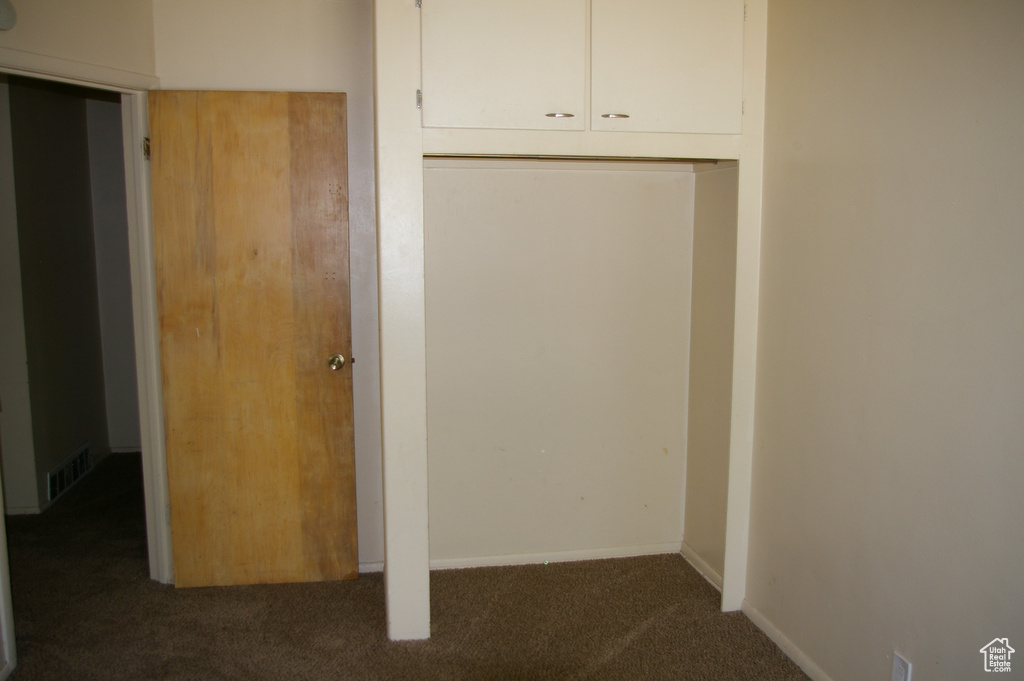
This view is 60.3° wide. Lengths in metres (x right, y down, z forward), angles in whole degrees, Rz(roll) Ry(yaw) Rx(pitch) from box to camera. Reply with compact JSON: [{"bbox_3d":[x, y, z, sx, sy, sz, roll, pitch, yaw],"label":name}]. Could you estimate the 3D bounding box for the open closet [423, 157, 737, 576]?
[{"bbox_3d":[0.229,0.176,3.570,1.242,1.766,0.614,-1,8,-10],"label":"open closet"}]

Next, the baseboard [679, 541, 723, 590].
[{"bbox_3d":[0.846,1.002,3.830,0.020,0.062,0.564,-1,8,-10],"label":"baseboard"}]

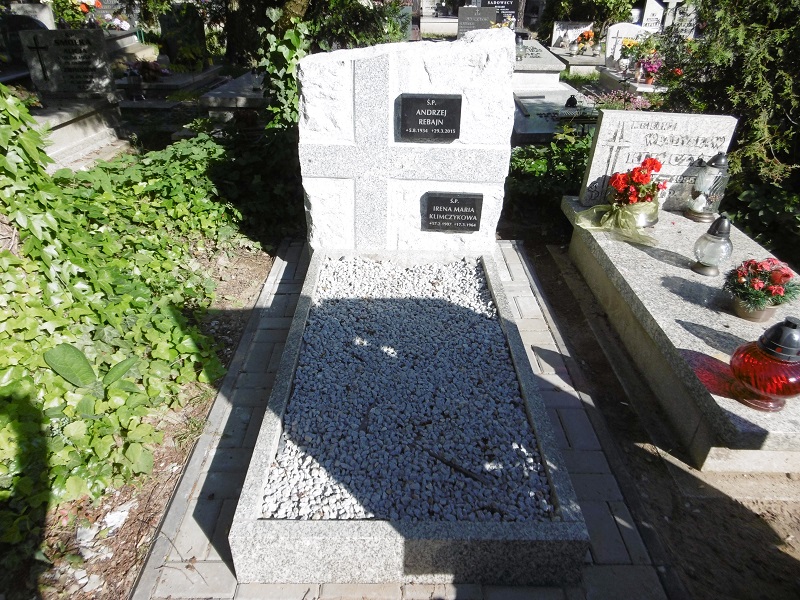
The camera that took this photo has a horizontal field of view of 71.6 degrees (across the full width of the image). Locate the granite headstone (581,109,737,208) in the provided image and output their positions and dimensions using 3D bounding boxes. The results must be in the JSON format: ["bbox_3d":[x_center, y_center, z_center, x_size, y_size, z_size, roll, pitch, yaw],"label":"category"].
[{"bbox_3d":[1.352,-0.736,2.942,0.660,0.505,0.080,3,31,4],"label":"granite headstone"}]

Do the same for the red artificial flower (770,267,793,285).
[{"bbox_3d":[1.439,-0.090,2.094,0.080,0.065,0.080,11,33,17],"label":"red artificial flower"}]

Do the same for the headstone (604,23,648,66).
[{"bbox_3d":[3.019,-3.292,7.160,0.680,0.520,0.100,3,31,4],"label":"headstone"}]

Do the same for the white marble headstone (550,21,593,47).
[{"bbox_3d":[2.732,-4.204,8.770,0.620,0.380,0.090,2,31,3],"label":"white marble headstone"}]

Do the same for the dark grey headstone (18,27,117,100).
[{"bbox_3d":[-2.882,-2.066,4.857,0.690,0.570,0.100,-2,31,-4],"label":"dark grey headstone"}]

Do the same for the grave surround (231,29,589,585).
[{"bbox_3d":[0.028,-0.217,1.901,0.920,1.160,1.780,0,31,0],"label":"grave surround"}]

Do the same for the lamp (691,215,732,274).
[{"bbox_3d":[1.337,-0.236,2.354,0.145,0.250,0.145,0,31,0],"label":"lamp"}]

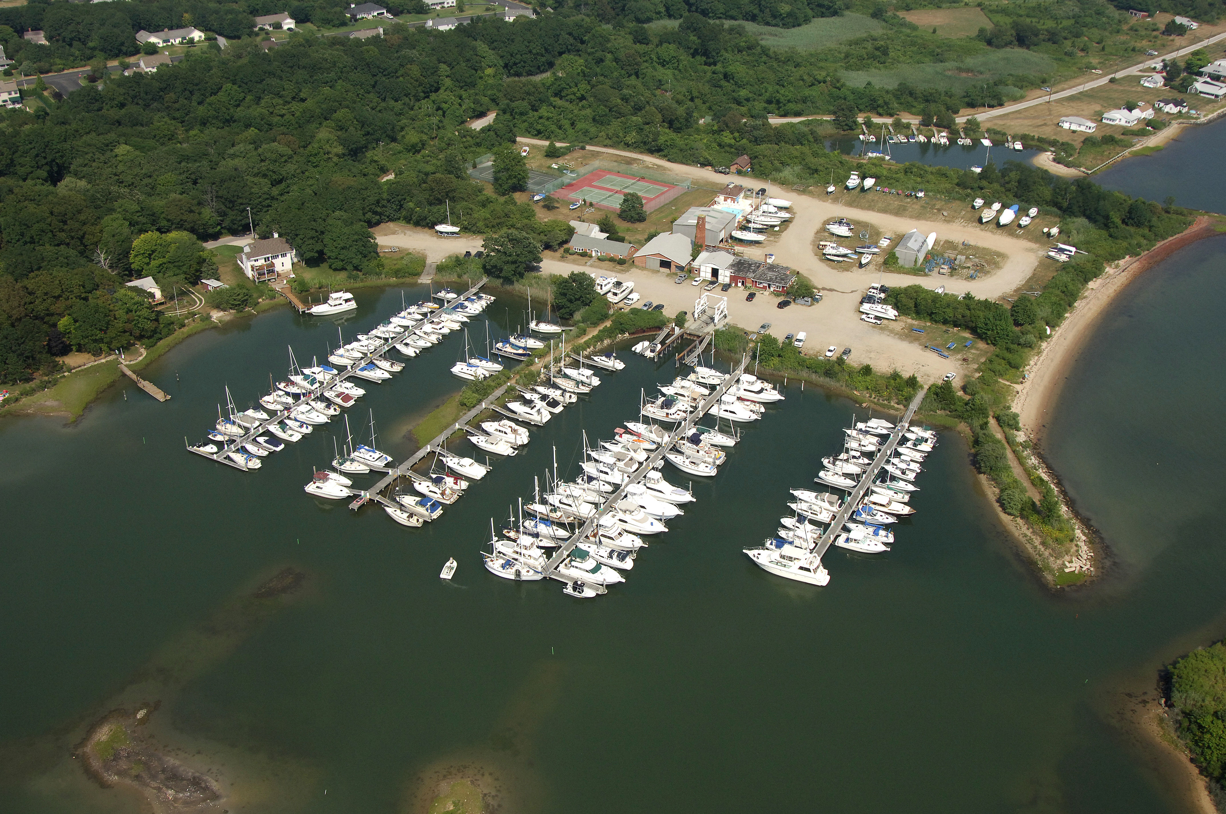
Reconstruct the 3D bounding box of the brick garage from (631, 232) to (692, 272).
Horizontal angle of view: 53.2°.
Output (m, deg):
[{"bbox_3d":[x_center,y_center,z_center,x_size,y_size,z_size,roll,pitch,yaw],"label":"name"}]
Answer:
[{"bbox_3d":[17.040,-46.060,361.110,15.900,5.200,18.000,13,32,20],"label":"brick garage"}]

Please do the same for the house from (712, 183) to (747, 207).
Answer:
[{"bbox_3d":[39.710,-70.190,404.530,6.900,3.500,9.800,14,32,22],"label":"house"}]

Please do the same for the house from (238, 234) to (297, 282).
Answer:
[{"bbox_3d":[-99.081,-43.077,348.636,13.000,9.000,11.500,-16,34,-27],"label":"house"}]

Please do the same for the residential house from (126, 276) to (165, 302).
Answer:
[{"bbox_3d":[-127.424,-31.532,332.172,8.000,4.800,9.800,-20,36,-31],"label":"residential house"}]

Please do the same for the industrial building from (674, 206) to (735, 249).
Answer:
[{"bbox_3d":[28.384,-55.779,376.543,14.800,5.900,16.200,12,32,19],"label":"industrial building"}]

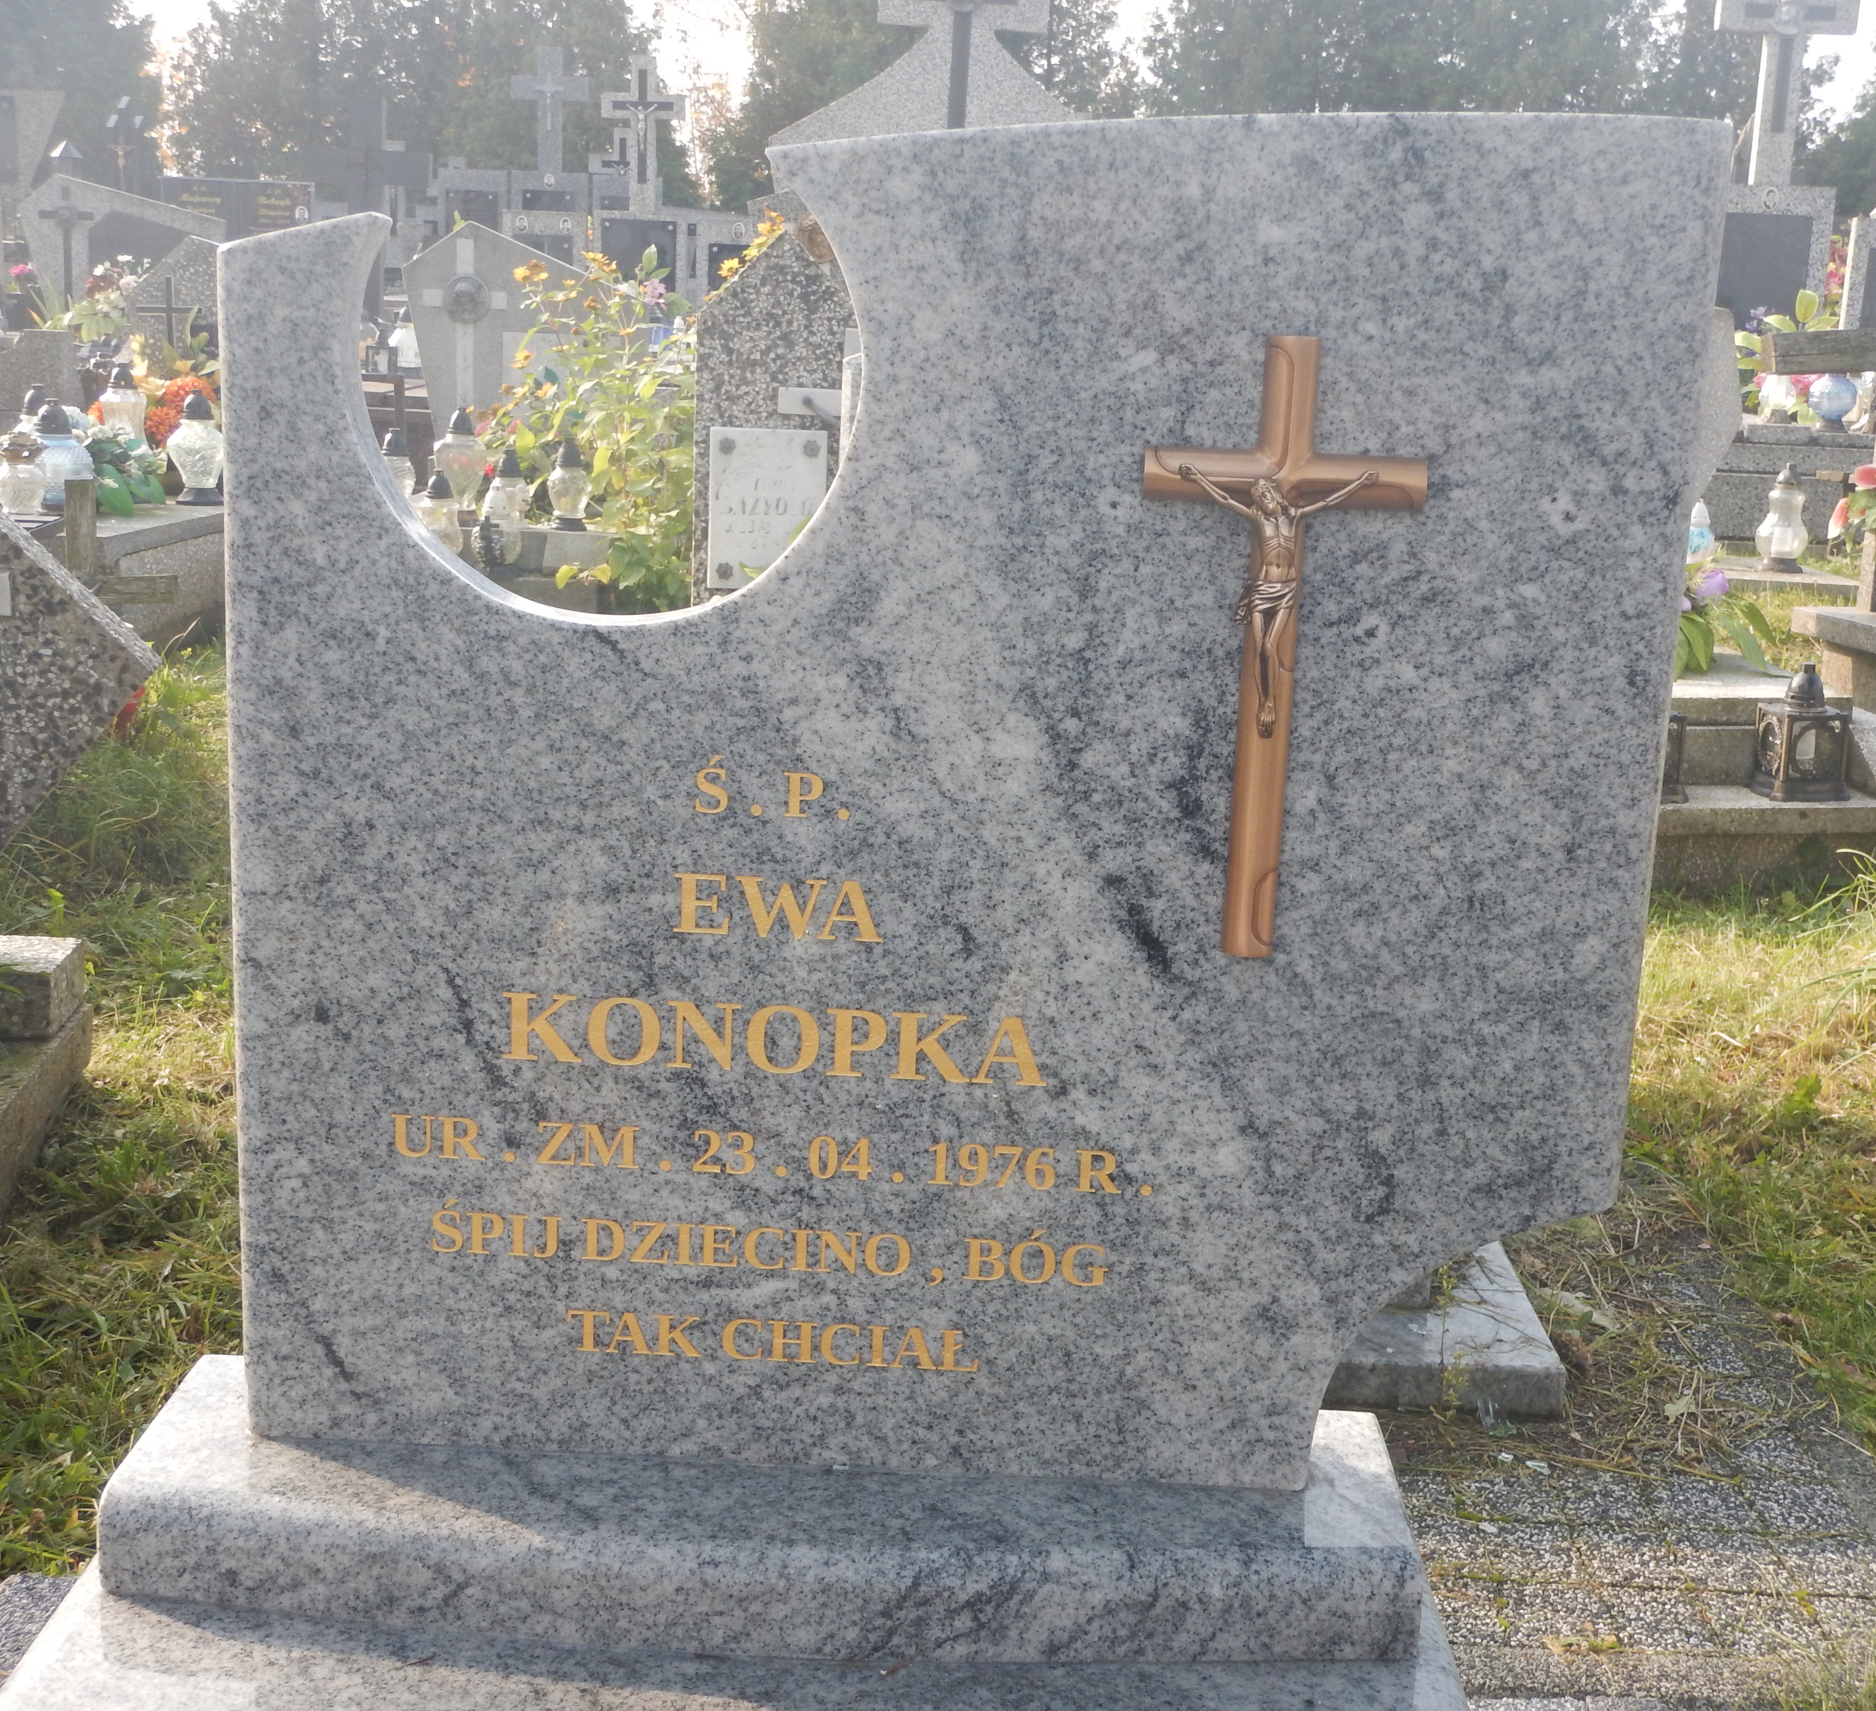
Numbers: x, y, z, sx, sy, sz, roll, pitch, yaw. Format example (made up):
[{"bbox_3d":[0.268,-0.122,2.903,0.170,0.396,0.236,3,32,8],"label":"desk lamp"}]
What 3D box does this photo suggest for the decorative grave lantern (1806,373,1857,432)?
[{"bbox_3d":[3.665,-1.917,10.000,0.204,0.361,0.204,7,13,19],"label":"decorative grave lantern"}]

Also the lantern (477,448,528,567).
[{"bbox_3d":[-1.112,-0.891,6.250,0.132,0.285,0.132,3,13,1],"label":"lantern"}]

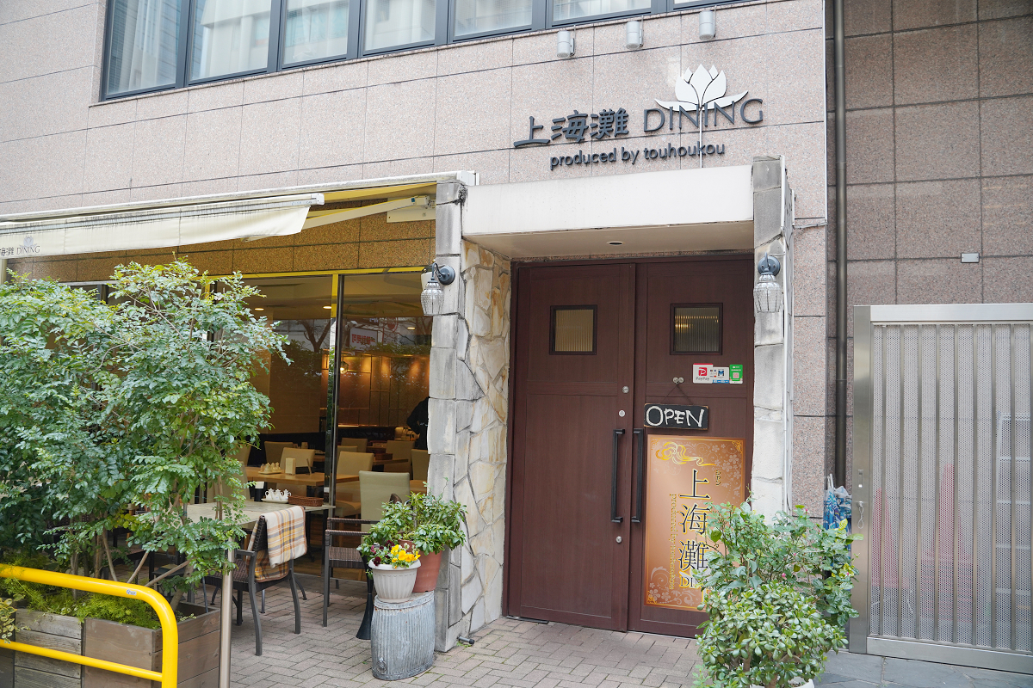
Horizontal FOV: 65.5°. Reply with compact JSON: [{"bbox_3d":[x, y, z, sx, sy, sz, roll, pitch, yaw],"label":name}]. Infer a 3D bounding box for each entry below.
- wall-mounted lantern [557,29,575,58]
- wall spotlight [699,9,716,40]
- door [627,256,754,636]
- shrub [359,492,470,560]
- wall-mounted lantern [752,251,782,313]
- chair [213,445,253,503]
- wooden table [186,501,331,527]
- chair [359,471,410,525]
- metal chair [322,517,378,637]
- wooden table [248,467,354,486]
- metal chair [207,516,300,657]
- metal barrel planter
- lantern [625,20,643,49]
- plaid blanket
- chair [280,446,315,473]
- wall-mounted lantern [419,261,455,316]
[{"bbox_3d":[0.348,-2.044,5.538,0.085,0.160,0.140,0,-4,23],"label":"wall-mounted lantern"},{"bbox_3d":[1.232,-2.021,5.161,0.085,0.160,0.140,0,-4,23],"label":"wall spotlight"},{"bbox_3d":[1.151,0.669,5.226,0.870,2.450,0.070,0,-4,23],"label":"door"},{"bbox_3d":[-0.607,1.037,4.641,0.640,0.430,0.540,0,-4,23],"label":"shrub"},{"bbox_3d":[1.275,-0.312,4.088,0.150,0.320,0.220,0,-4,23],"label":"wall-mounted lantern"},{"bbox_3d":[-2.567,1.504,7.437,0.450,0.880,0.550,0,-4,23],"label":"chair"},{"bbox_3d":[-1.866,1.439,5.146,0.780,0.720,1.240,0,-4,23],"label":"wooden table"},{"bbox_3d":[-1.001,1.484,6.658,0.460,0.880,0.560,1,-4,13],"label":"chair"},{"bbox_3d":[-0.987,1.440,5.457,0.570,0.810,0.550,2,-4,-4],"label":"metal chair"},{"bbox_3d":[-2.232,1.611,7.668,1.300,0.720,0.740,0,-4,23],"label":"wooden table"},{"bbox_3d":[-1.602,1.391,4.859,0.540,0.790,0.520,1,-4,14],"label":"metal chair"},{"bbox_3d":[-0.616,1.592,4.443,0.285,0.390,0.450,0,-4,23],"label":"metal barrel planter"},{"bbox_3d":[0.789,-2.033,5.350,0.085,0.160,0.140,0,-4,23],"label":"lantern"},{"bbox_3d":[-1.417,1.181,4.783,0.210,0.380,0.380,1,-4,14],"label":"plaid blanket"},{"bbox_3d":[-2.448,1.552,8.344,0.450,0.890,0.560,0,-4,23],"label":"chair"},{"bbox_3d":[-0.471,-0.322,4.791,0.135,0.313,0.240,0,-4,23],"label":"wall-mounted lantern"}]

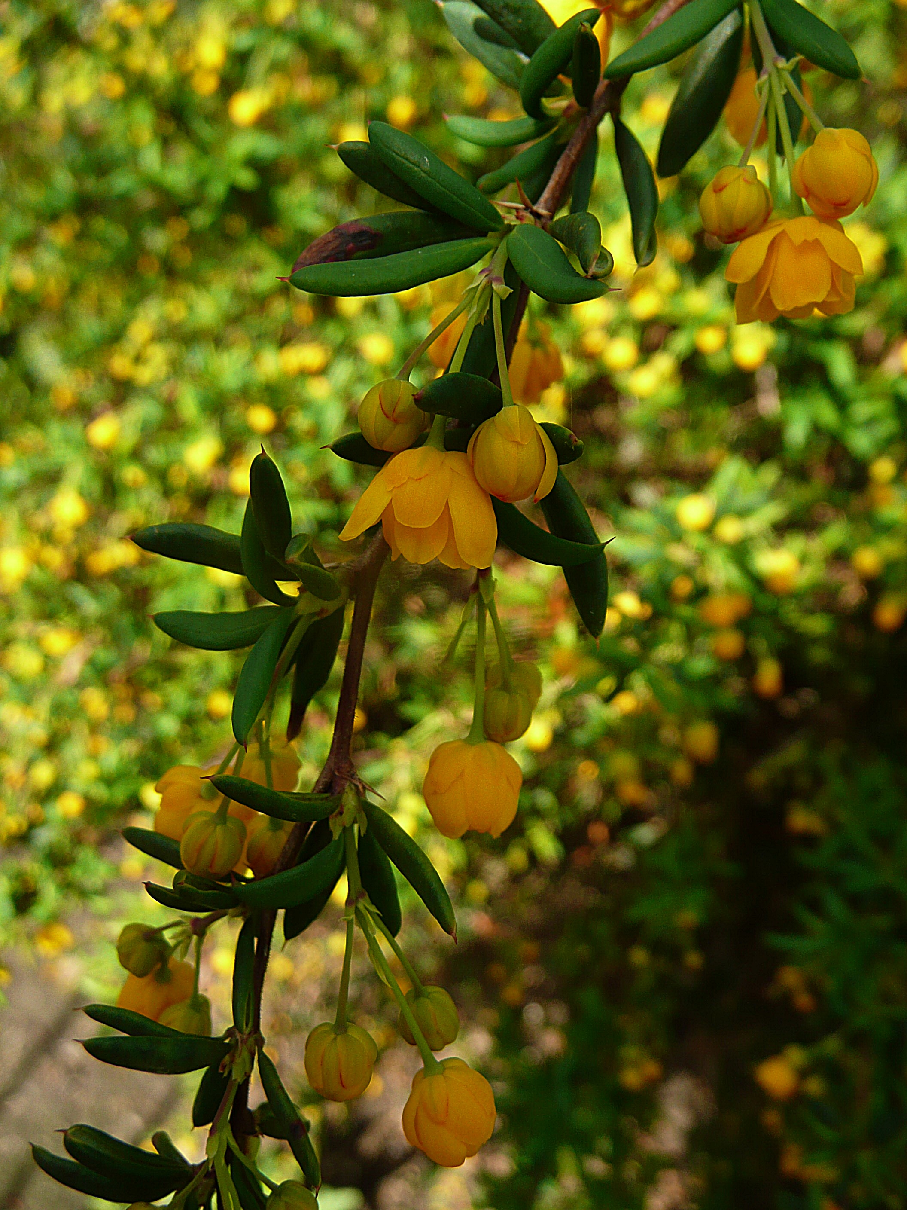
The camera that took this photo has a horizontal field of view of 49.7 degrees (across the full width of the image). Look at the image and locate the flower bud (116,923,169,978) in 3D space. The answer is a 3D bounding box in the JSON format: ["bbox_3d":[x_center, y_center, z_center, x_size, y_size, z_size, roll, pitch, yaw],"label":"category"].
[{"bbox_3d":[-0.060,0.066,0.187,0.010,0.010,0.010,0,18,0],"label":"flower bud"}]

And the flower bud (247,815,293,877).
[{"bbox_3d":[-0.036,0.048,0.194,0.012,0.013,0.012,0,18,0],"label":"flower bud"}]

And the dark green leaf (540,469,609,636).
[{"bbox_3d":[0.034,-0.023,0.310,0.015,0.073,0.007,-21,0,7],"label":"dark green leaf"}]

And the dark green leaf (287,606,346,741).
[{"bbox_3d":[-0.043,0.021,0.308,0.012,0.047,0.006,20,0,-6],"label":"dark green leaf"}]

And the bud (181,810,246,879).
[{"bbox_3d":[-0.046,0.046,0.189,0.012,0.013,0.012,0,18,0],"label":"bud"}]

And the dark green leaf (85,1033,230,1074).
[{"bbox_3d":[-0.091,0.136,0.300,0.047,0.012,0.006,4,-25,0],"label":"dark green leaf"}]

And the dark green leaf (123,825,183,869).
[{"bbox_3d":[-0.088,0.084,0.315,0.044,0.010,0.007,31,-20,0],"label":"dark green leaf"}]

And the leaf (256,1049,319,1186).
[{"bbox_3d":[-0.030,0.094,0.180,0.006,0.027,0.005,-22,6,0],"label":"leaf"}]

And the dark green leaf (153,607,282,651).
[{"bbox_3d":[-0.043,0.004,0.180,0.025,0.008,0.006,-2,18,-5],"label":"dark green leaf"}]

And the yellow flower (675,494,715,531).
[{"bbox_3d":[0.143,-0.055,0.580,0.022,0.021,0.022,0,18,0],"label":"yellow flower"}]

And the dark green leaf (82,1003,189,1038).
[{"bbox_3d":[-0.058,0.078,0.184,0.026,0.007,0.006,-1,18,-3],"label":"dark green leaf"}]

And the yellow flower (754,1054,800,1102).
[{"bbox_3d":[0.192,0.280,0.580,0.025,0.025,0.025,0,18,0],"label":"yellow flower"}]

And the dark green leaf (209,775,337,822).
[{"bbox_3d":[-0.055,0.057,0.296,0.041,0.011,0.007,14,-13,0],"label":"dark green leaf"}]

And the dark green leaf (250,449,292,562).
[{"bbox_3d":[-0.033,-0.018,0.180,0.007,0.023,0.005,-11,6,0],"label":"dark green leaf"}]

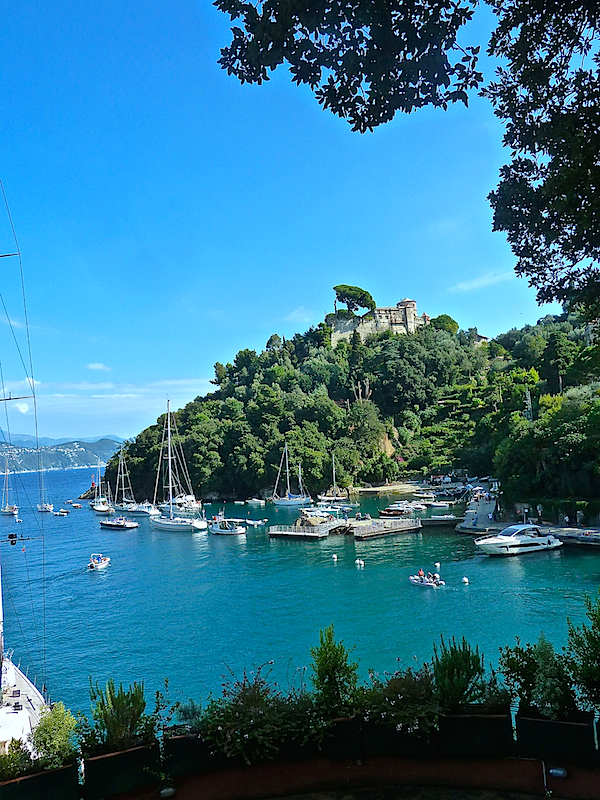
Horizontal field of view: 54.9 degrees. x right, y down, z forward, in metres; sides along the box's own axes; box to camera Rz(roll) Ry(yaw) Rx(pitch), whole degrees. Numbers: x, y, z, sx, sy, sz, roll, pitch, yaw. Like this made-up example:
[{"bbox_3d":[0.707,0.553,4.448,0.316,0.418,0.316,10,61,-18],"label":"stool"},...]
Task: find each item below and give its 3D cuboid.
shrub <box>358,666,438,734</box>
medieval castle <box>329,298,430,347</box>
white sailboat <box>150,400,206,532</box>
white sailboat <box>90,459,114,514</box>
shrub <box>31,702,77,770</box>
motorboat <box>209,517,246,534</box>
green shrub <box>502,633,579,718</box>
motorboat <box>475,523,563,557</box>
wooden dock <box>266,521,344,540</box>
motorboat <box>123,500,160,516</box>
[{"bbox_3d":[1.122,3.377,6.516,0.844,0.713,0.637,-4,-5,8],"label":"shrub"},{"bbox_3d":[42.640,-41.050,308.000,46.000,24.000,24.000,-2,-5,-13],"label":"medieval castle"},{"bbox_3d":[-30.500,15.700,139.360,18.800,30.300,5.100,-8,-7,39],"label":"white sailboat"},{"bbox_3d":[-65.706,29.085,192.563,3.700,17.800,12.200,0,-6,-28],"label":"white sailboat"},{"bbox_3d":[-2.520,3.429,5.906,0.469,0.619,0.450,-1,-6,-24],"label":"shrub"},{"bbox_3d":[-16.030,27.010,125.360,9.100,3.500,3.000,-7,-6,34],"label":"motorboat"},{"bbox_3d":[2.670,3.082,6.441,0.844,0.872,0.562,-5,-6,20],"label":"green shrub"},{"bbox_3d":[32.494,20.474,85.769,13.300,3.800,4.000,-1,-6,-22],"label":"motorboat"},{"bbox_3d":[0.535,25.712,114.519,12.300,2.100,7.300,-7,-6,34],"label":"wooden dock"},{"bbox_3d":[-49.070,33.750,180.310,12.700,4.100,4.000,-7,-6,34],"label":"motorboat"}]

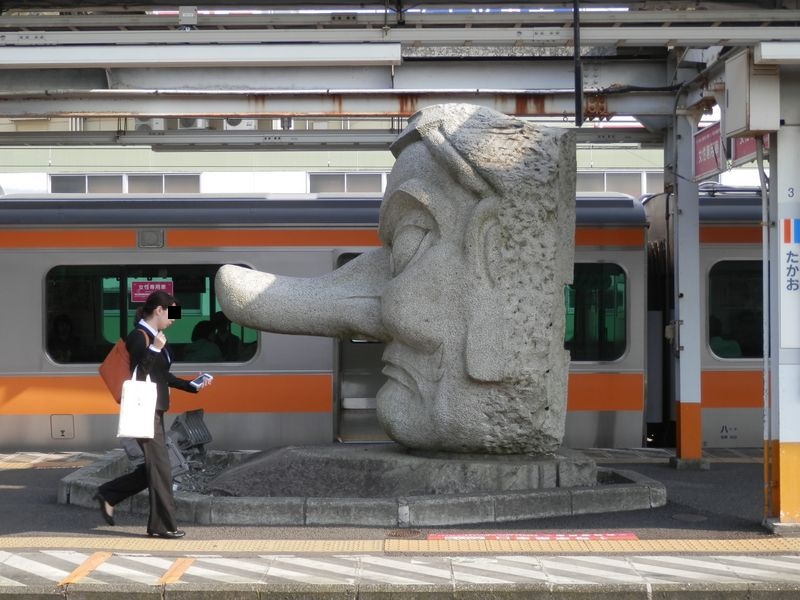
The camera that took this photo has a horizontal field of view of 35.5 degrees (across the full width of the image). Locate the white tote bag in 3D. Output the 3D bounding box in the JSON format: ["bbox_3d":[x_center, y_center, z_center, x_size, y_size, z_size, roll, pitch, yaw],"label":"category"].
[{"bbox_3d":[-1.585,0.630,7.560,0.240,0.430,0.090,3,0,0],"label":"white tote bag"}]

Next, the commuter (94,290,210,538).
[{"bbox_3d":[-1.530,0.710,7.750,0.720,1.520,0.500,0,0,1],"label":"commuter"}]

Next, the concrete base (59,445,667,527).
[{"bbox_3d":[-0.260,1.300,9.450,4.360,0.320,2.800,0,0,1],"label":"concrete base"}]

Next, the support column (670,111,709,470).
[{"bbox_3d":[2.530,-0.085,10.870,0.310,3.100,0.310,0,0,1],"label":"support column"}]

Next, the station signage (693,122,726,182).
[{"bbox_3d":[2.455,-1.170,9.930,0.060,0.400,1.170,0,0,1],"label":"station signage"}]

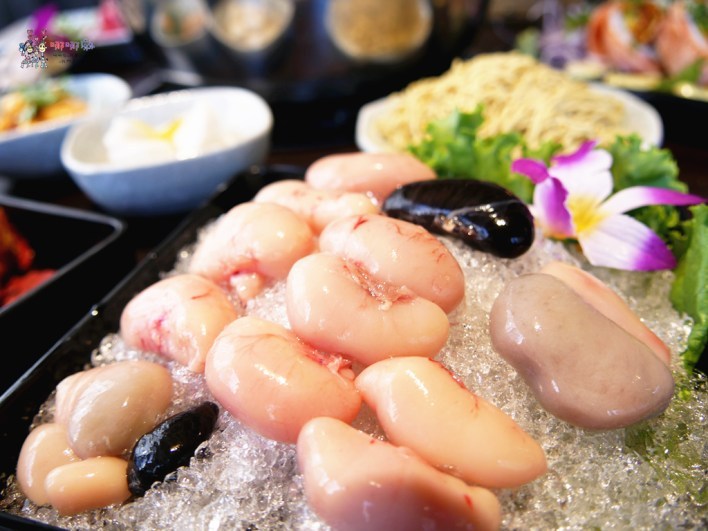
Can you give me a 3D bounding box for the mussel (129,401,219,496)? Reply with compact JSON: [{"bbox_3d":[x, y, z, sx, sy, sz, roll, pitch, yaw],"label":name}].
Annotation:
[{"bbox_3d":[-0.047,0.048,0.149,0.017,0.016,0.033,17,38,24],"label":"mussel"}]

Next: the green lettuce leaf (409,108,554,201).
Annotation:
[{"bbox_3d":[0.051,-0.044,0.227,0.062,0.044,0.038,-1,34,0],"label":"green lettuce leaf"}]

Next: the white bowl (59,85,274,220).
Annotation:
[{"bbox_3d":[-0.101,-0.060,0.326,0.112,0.045,0.110,-16,37,-21],"label":"white bowl"}]

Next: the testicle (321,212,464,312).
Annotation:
[{"bbox_3d":[0.012,0.000,0.190,0.052,0.031,0.033,19,39,27],"label":"testicle"}]

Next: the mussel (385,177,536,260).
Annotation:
[{"bbox_3d":[0.038,-0.017,0.209,0.056,0.024,0.027,16,37,23],"label":"mussel"}]

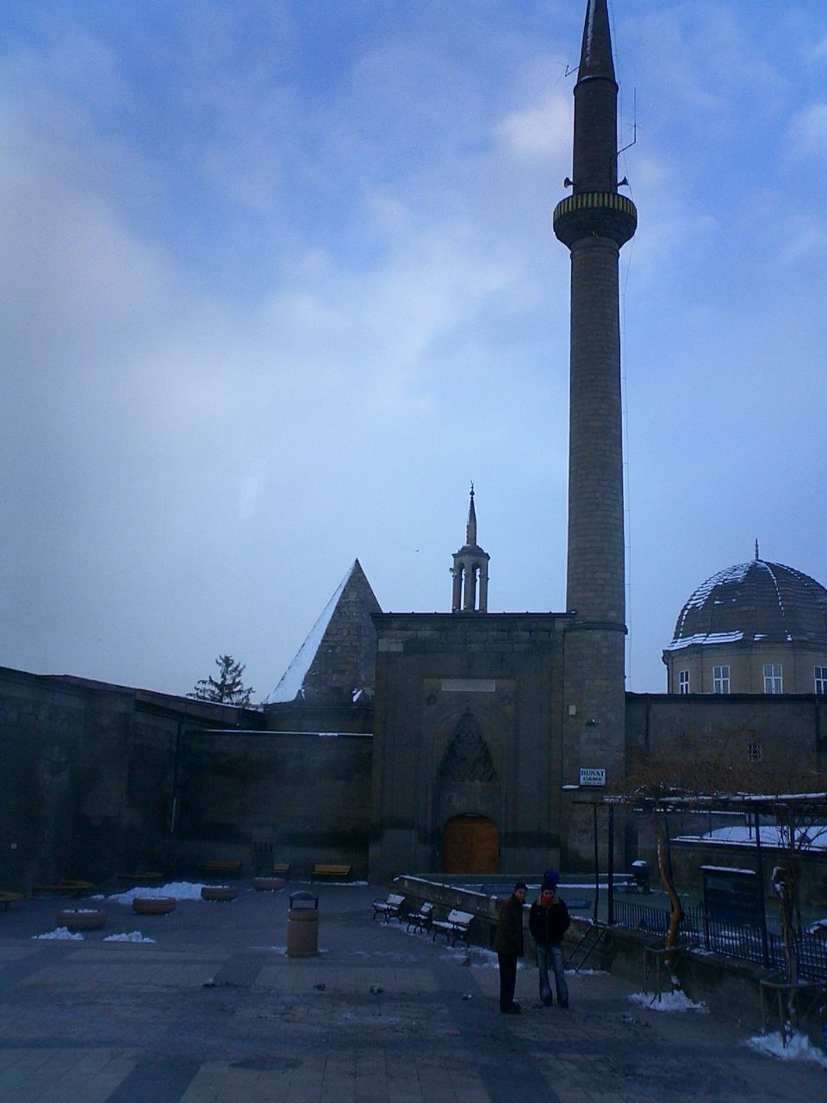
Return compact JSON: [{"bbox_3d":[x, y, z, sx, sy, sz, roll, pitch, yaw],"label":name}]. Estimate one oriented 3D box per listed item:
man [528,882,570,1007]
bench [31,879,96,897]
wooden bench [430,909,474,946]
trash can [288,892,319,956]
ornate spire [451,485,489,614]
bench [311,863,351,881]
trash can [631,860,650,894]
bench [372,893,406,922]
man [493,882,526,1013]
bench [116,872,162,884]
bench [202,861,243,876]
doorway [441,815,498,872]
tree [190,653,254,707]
[{"bbox_3d":[2.014,5.816,17.512,0.580,1.720,0.360,0,-12,7],"label":"man"},{"bbox_3d":[-9.749,9.367,32.908,1.600,0.600,0.550,10,-14,-32],"label":"bench"},{"bbox_3d":[0.837,7.971,24.893,0.500,0.660,1.250,6,-13,-21],"label":"wooden bench"},{"bbox_3d":[-2.135,7.172,22.742,0.540,1.140,0.540,2,-12,0],"label":"trash can"},{"bbox_3d":[2.402,-0.010,48.594,1.550,5.680,1.550,2,-12,-2],"label":"ornate spire"},{"bbox_3d":[-2.981,11.644,42.693,1.500,0.640,0.520,1,-12,5],"label":"bench"},{"bbox_3d":[6.183,8.837,32.106,0.490,0.820,0.490,-1,-12,15],"label":"trash can"},{"bbox_3d":[-0.619,9.153,30.251,0.500,0.660,1.420,5,-13,-17],"label":"bench"},{"bbox_3d":[1.395,5.688,17.072,0.380,1.760,0.470,-7,-15,34],"label":"man"},{"bbox_3d":[-9.259,11.073,40.026,0.580,0.720,1.550,-4,-13,22],"label":"bench"},{"bbox_3d":[-7.006,11.604,43.084,1.450,0.630,0.520,1,-12,2],"label":"bench"},{"bbox_3d":[2.037,10.567,42.547,2.050,2.100,0.350,1,-12,5],"label":"doorway"},{"bbox_3d":[-10.232,10.666,61.075,5.000,10.800,5.000,1,-12,0],"label":"tree"}]

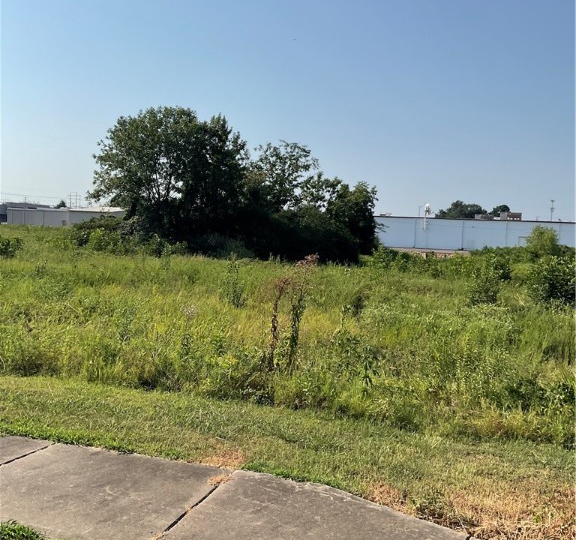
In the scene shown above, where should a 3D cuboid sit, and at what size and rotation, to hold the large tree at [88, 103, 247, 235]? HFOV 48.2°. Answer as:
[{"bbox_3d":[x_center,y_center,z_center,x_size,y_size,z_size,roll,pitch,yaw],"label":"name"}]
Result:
[{"bbox_3d":[-6.501,-4.760,35.000,8.300,8.250,7.500,1,4,-11],"label":"large tree"}]

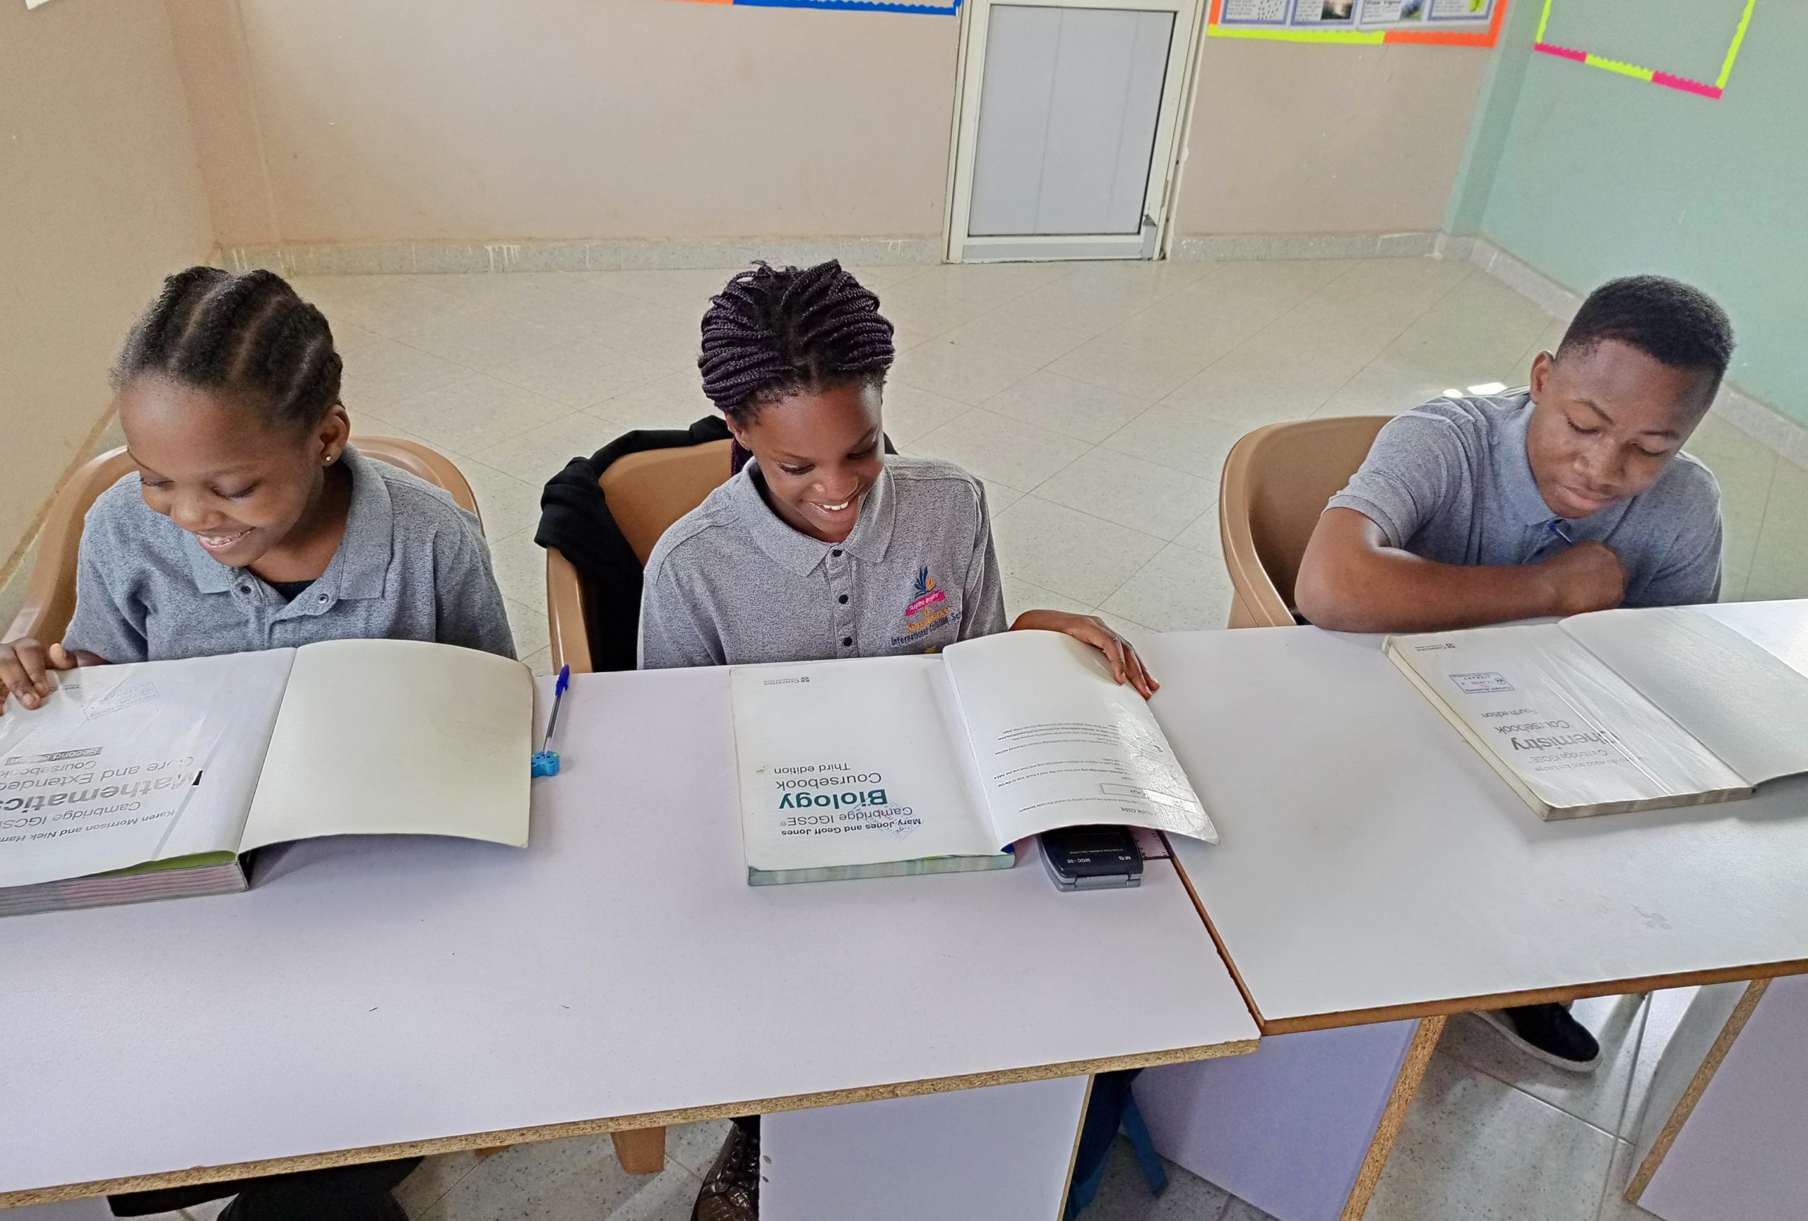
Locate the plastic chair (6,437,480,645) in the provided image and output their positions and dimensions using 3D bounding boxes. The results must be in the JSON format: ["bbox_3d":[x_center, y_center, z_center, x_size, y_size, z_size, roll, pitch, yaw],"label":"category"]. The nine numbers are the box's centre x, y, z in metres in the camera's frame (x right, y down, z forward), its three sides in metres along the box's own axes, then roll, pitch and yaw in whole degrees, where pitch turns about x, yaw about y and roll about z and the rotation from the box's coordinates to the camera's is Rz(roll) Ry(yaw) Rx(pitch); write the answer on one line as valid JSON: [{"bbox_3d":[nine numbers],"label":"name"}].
[{"bbox_3d":[-0.770,0.232,1.652,0.545,0.780,0.550,-2,32,-10],"label":"plastic chair"}]

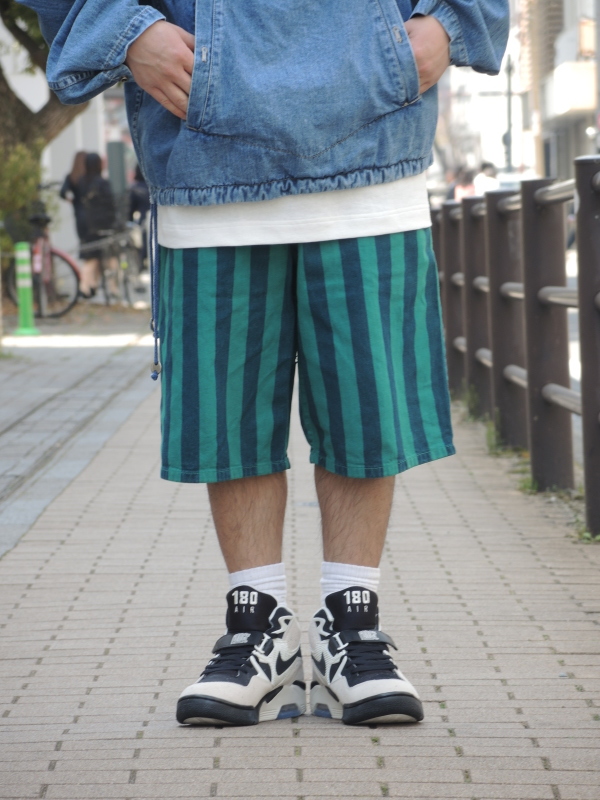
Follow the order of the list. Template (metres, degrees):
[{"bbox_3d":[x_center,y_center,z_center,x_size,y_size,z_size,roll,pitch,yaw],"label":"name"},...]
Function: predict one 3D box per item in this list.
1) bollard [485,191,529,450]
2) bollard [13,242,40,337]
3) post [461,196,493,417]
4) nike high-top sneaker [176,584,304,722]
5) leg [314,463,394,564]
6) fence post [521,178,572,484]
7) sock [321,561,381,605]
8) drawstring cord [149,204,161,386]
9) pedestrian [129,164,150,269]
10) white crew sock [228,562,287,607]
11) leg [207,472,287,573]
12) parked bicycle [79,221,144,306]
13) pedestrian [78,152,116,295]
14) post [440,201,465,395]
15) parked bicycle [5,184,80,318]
[{"bbox_3d":[0.643,-0.248,14.250,0.108,0.810,0.108,-2,2,0],"label":"bollard"},{"bbox_3d":[-2.387,-0.965,40.200,0.210,0.800,0.210,-2,2,0],"label":"bollard"},{"bbox_3d":[0.673,-0.342,17.200,0.115,0.820,0.115,-2,2,0],"label":"post"},{"bbox_3d":[-0.081,0.351,6.400,0.113,0.180,0.288,0,2,20],"label":"nike high-top sneaker"},{"bbox_3d":[0.073,0.154,6.200,0.108,0.150,0.115,-1,2,0],"label":"leg"},{"bbox_3d":[0.645,-0.168,12.050,0.108,0.810,0.108,-2,2,0],"label":"fence post"},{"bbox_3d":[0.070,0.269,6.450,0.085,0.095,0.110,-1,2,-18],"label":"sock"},{"bbox_3d":[-0.195,-0.146,6.220,0.015,0.240,0.013,-1,2,0],"label":"drawstring cord"},{"bbox_3d":[-1.981,-2.158,58.500,0.460,1.640,0.330,-1,2,0],"label":"pedestrian"},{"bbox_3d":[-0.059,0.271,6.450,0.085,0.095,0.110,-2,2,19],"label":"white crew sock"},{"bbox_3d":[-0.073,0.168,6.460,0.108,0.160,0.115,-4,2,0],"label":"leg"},{"bbox_3d":[-2.009,-1.482,49.800,0.560,0.980,1.680,-1,2,13],"label":"parked bicycle"},{"bbox_3d":[-2.267,-1.963,52.000,0.460,1.640,0.330,-1,2,3],"label":"pedestrian"},{"bbox_3d":[0.677,-0.423,19.550,0.115,0.820,0.115,-2,2,0],"label":"post"},{"bbox_3d":[-2.340,-1.349,42.000,0.620,1.120,1.700,-1,2,0],"label":"parked bicycle"}]

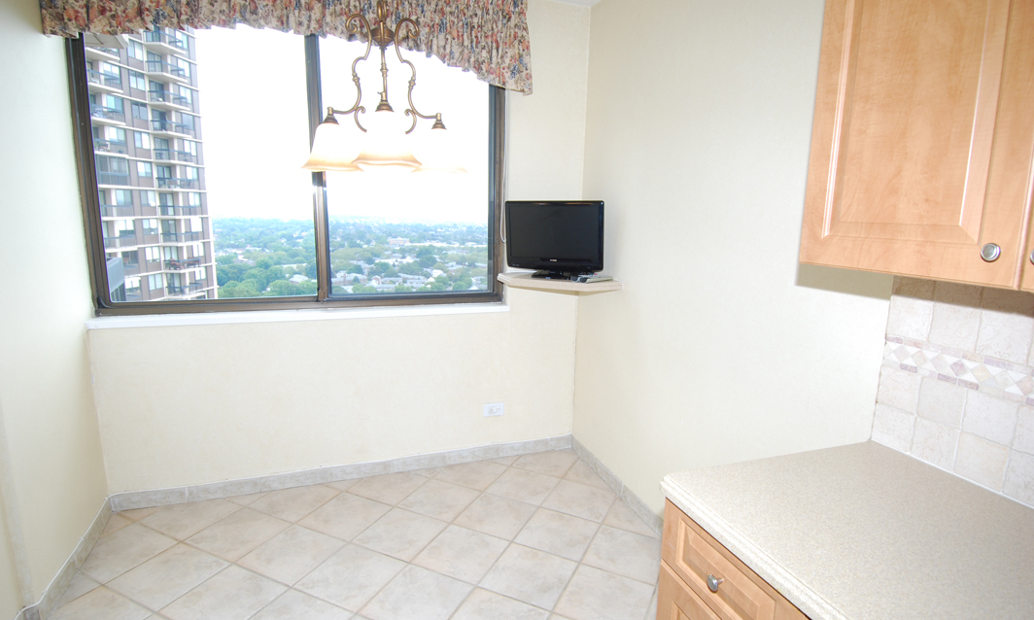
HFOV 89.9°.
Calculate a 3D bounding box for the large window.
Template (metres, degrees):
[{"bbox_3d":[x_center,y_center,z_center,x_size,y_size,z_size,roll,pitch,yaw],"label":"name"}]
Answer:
[{"bbox_3d":[-0.951,-0.653,2.480,1.881,1.301,0.100,-2,10,-20],"label":"large window"}]

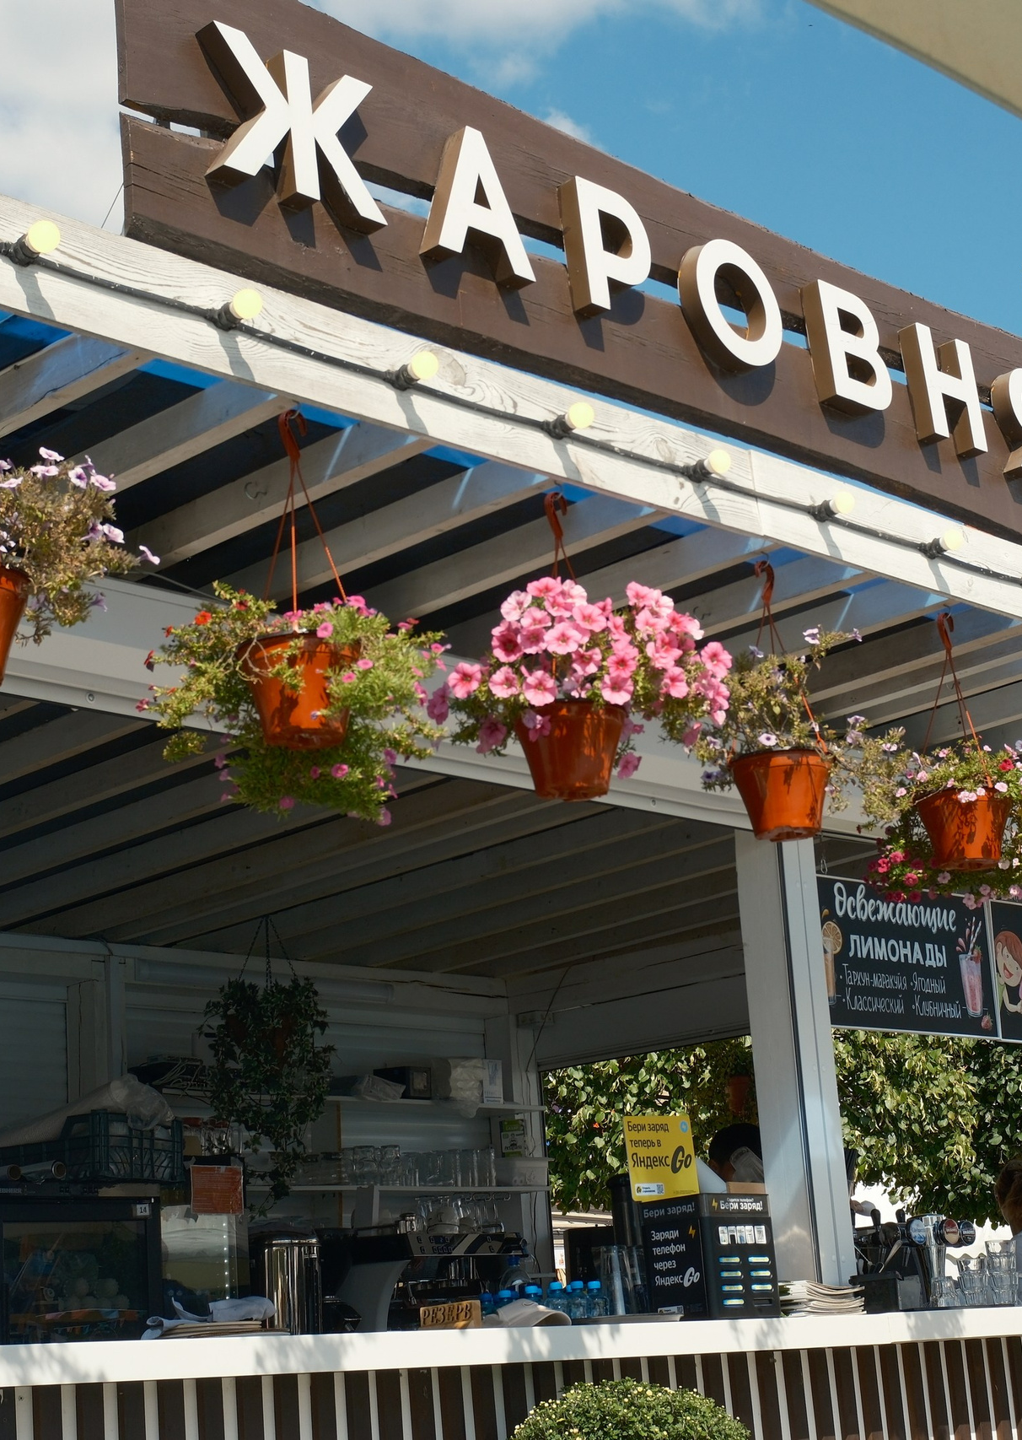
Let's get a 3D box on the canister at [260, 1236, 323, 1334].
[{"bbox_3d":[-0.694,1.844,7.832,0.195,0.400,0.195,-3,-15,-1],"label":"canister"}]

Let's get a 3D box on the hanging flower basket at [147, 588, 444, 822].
[{"bbox_3d":[-0.348,-0.026,3.975,0.480,0.387,0.430,-2,-15,-5],"label":"hanging flower basket"}]

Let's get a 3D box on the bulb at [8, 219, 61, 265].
[{"bbox_3d":[-0.715,-0.717,3.698,0.050,0.050,0.088,12,-27,-44],"label":"bulb"}]

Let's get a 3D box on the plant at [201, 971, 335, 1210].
[{"bbox_3d":[-0.815,1.246,8.280,0.437,0.788,0.400,-2,-15,-6],"label":"plant"}]

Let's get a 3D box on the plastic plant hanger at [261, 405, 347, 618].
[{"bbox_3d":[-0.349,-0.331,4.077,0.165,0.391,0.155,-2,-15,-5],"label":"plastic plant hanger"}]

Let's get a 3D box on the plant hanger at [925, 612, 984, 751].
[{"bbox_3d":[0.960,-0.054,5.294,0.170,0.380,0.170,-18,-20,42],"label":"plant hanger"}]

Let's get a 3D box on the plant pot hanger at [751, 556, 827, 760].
[{"bbox_3d":[0.520,-0.129,4.928,0.180,0.409,0.170,-5,-15,6],"label":"plant pot hanger"}]

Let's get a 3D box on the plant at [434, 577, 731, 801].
[{"bbox_3d":[0.129,-0.055,4.439,0.520,0.400,0.480,-4,-16,0],"label":"plant"}]

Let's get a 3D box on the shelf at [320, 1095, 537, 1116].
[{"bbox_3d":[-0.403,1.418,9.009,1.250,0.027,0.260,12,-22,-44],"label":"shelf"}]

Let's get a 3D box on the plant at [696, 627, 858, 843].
[{"bbox_3d":[0.524,0.022,4.881,0.328,0.439,0.310,-5,-15,6],"label":"plant"}]

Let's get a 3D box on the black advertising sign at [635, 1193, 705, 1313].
[{"bbox_3d":[0.365,1.210,5.497,0.025,0.260,0.210,7,-18,-34],"label":"black advertising sign"}]

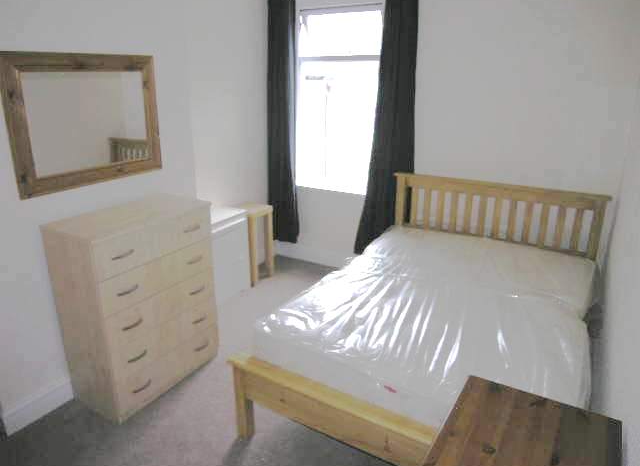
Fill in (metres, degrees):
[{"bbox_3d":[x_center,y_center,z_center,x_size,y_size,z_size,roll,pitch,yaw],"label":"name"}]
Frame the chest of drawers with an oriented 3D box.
[{"bbox_3d":[-0.980,0.361,2.442,0.411,0.953,0.716,11,21,28],"label":"chest of drawers"}]

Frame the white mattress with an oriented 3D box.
[{"bbox_3d":[0.722,0.409,2.484,1.370,0.200,1.880,11,21,28],"label":"white mattress"}]

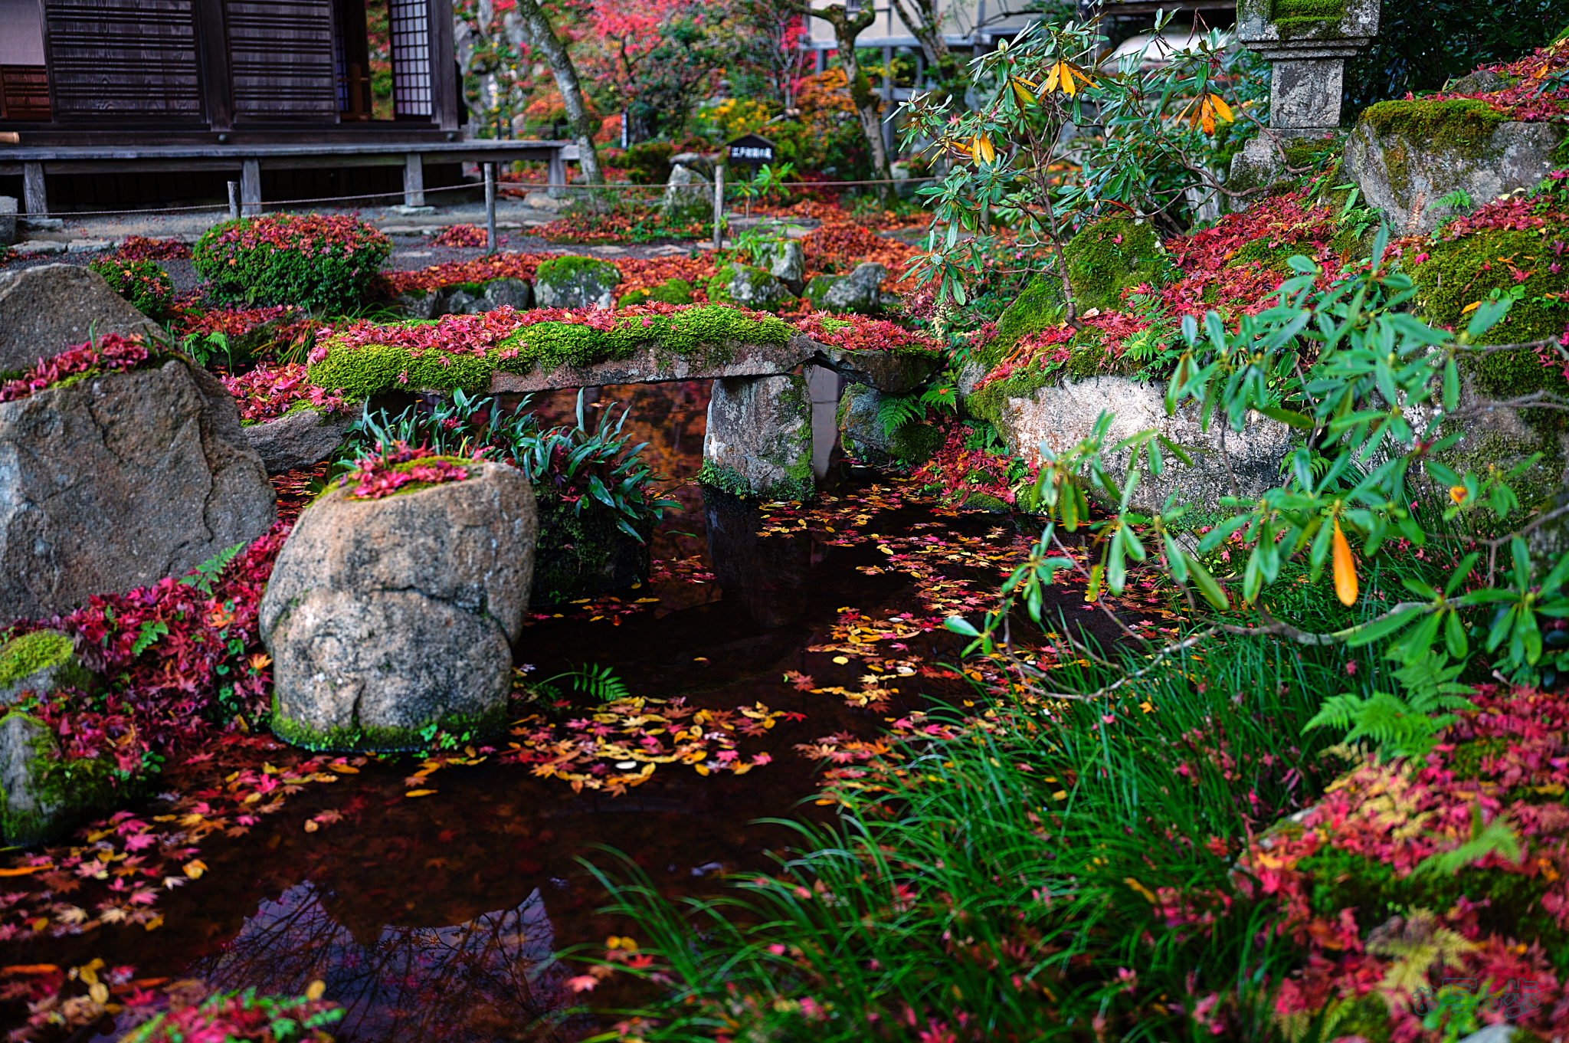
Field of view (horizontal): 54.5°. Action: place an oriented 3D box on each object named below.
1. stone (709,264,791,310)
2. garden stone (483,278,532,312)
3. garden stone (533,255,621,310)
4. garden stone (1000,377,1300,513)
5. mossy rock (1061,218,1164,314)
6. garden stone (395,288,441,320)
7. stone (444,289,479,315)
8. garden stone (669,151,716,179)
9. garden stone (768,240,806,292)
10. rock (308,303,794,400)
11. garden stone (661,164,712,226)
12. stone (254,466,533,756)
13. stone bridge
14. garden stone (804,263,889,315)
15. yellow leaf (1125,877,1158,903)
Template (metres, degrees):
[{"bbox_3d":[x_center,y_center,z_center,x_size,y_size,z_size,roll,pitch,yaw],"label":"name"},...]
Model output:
[{"bbox_3d":[-0.196,-1.393,9.057,0.470,0.285,0.360,1,15,0],"label":"stone"},{"bbox_3d":[-1.577,-1.282,8.729,0.290,0.260,0.260,1,15,0],"label":"garden stone"},{"bbox_3d":[-0.985,-1.131,7.250,0.402,0.268,0.301,-2,15,-7],"label":"garden stone"},{"bbox_3d":[1.374,-0.385,6.043,1.130,0.520,0.650,1,15,0],"label":"garden stone"},{"bbox_3d":[1.262,-0.980,5.900,0.400,0.394,0.360,3,15,12],"label":"mossy rock"},{"bbox_3d":[-1.732,-1.019,7.200,0.219,0.162,0.175,-4,15,-13],"label":"garden stone"},{"bbox_3d":[-1.808,-1.220,8.487,0.210,0.185,0.190,1,15,0],"label":"stone"},{"bbox_3d":[-0.713,-2.786,12.201,0.420,0.340,0.380,1,15,0],"label":"garden stone"},{"bbox_3d":[-0.006,-1.282,7.700,0.222,0.285,0.200,0,15,0],"label":"garden stone"},{"bbox_3d":[-0.855,-0.679,5.884,1.850,0.250,0.600,-7,17,-26],"label":"rock"},{"bbox_3d":[-0.775,-2.551,11.900,0.399,0.488,0.299,-1,15,-3],"label":"garden stone"},{"bbox_3d":[-0.919,0.177,3.670,0.640,0.600,0.500,-4,15,-14],"label":"stone"},{"bbox_3d":[-0.657,-0.490,6.088,2.700,0.660,0.680,-7,17,-26],"label":"stone bridge"},{"bbox_3d":[0.389,-1.388,9.057,0.490,0.305,0.350,1,15,0],"label":"garden stone"},{"bbox_3d":[0.574,0.592,2.450,0.075,0.030,0.025,12,19,40],"label":"yellow leaf"}]

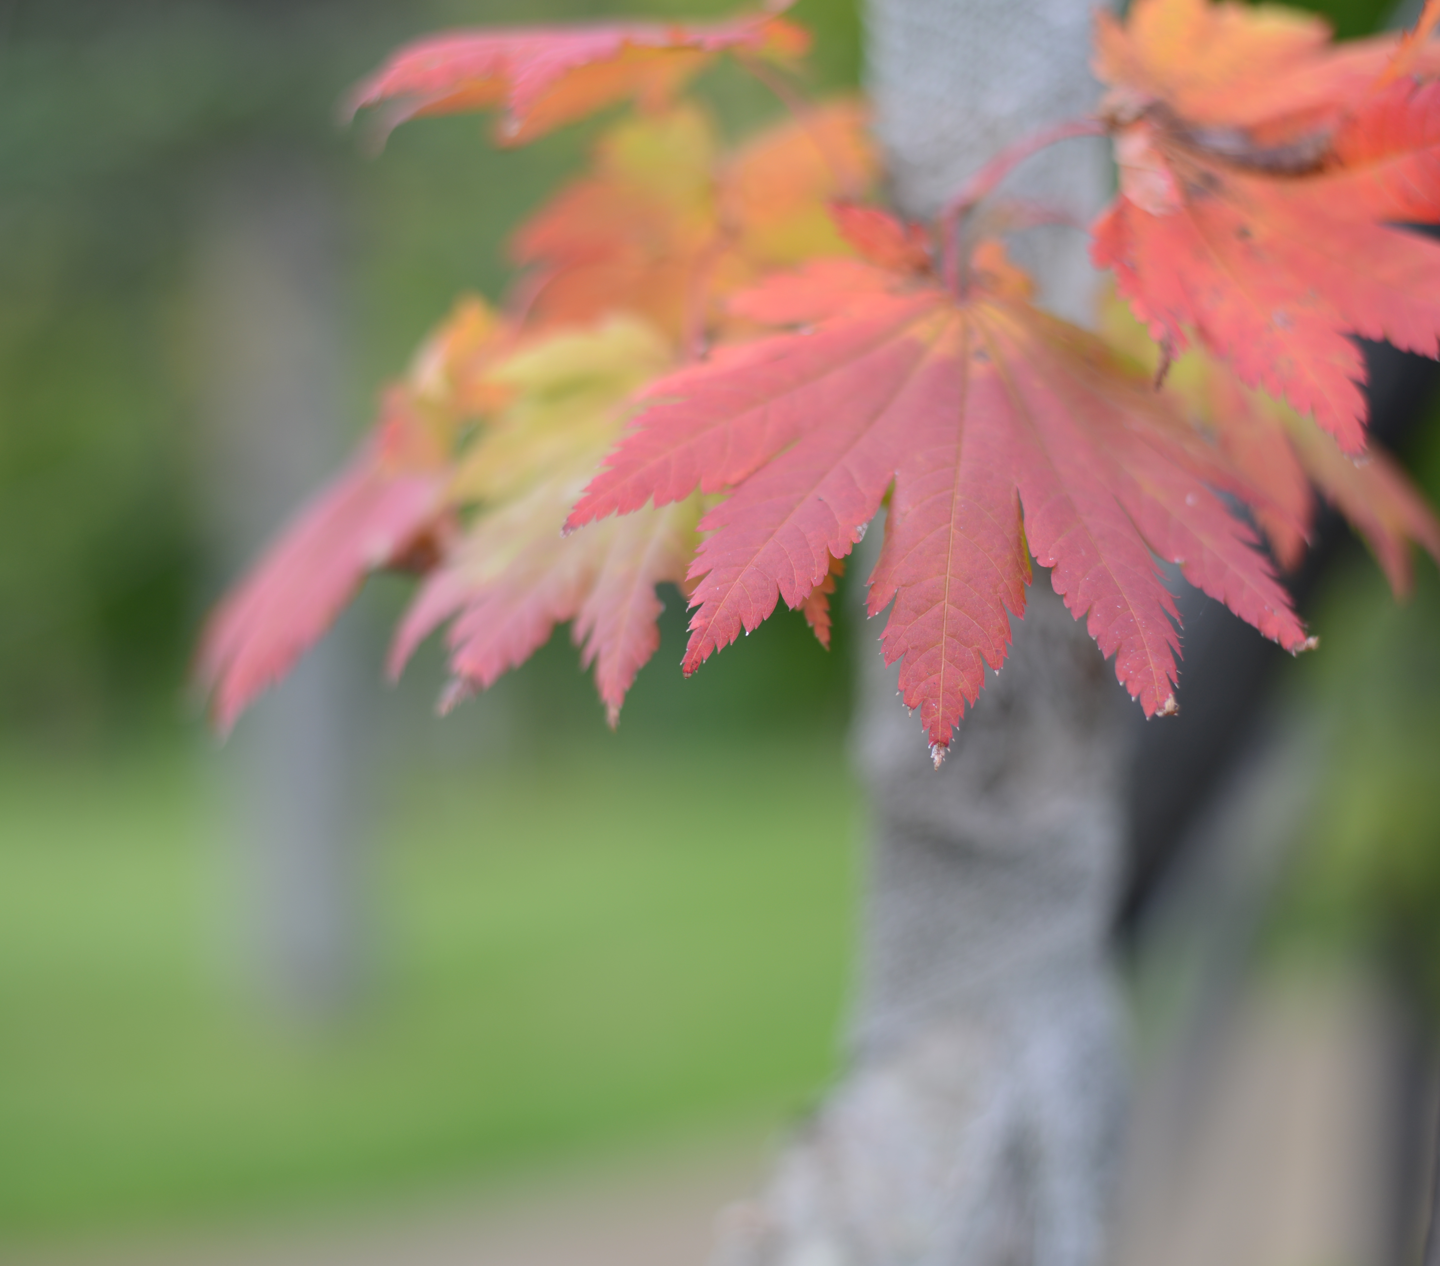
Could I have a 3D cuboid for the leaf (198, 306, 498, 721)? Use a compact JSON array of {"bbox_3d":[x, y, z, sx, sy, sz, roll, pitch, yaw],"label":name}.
[{"bbox_3d":[-0.083,-0.026,0.590,0.070,0.095,0.040,24,-10,45],"label":"leaf"}]

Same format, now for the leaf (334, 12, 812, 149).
[{"bbox_3d":[-0.029,-0.114,0.540,0.085,0.030,0.080,1,3,27],"label":"leaf"}]

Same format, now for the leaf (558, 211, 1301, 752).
[{"bbox_3d":[0.041,-0.028,0.485,0.135,0.112,0.038,0,-33,0],"label":"leaf"}]

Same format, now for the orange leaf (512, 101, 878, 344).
[{"bbox_3d":[-0.006,-0.096,0.620,0.088,0.062,0.050,0,-21,0],"label":"orange leaf"}]

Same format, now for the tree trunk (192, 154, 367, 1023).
[{"bbox_3d":[-1.573,-0.163,9.500,0.480,3.150,0.480,-3,0,0],"label":"tree trunk"}]

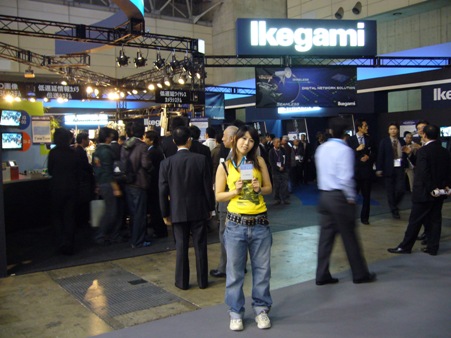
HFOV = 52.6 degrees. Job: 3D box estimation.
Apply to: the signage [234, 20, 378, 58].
[{"bbox_3d":[2.127,-3.432,11.900,3.620,0.930,0.350,-1,3,-7],"label":"signage"}]

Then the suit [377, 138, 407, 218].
[{"bbox_3d":[3.059,0.147,8.400,0.520,1.440,0.340,-1,3,-6],"label":"suit"}]

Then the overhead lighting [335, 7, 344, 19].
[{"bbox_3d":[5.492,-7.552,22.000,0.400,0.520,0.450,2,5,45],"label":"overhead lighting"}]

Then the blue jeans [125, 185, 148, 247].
[{"bbox_3d":[-1.246,0.648,6.420,0.320,0.870,0.270,2,4,41],"label":"blue jeans"}]

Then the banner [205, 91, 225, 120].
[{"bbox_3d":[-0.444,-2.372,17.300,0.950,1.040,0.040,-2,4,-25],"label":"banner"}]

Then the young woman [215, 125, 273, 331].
[{"bbox_3d":[0.138,0.454,3.600,0.450,1.560,0.340,-1,3,-3],"label":"young woman"}]

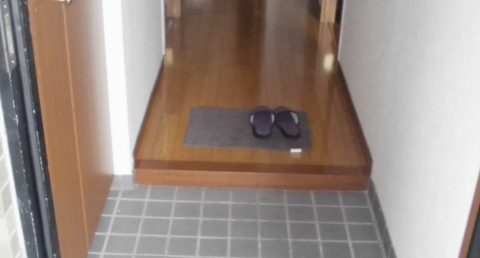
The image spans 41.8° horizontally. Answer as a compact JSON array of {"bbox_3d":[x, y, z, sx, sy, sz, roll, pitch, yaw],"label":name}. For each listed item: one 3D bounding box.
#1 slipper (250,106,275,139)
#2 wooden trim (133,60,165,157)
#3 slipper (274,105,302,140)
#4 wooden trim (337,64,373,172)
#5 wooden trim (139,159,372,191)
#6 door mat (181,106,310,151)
[{"bbox_3d":[0.097,-0.052,2.644,0.100,0.070,0.268,2,28,1],"label":"slipper"},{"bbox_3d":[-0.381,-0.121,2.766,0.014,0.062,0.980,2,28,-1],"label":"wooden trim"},{"bbox_3d":[0.199,-0.049,2.646,0.100,0.070,0.268,-3,28,-9],"label":"slipper"},{"bbox_3d":[0.488,-0.090,2.767,0.014,0.062,0.990,2,28,0],"label":"wooden trim"},{"bbox_3d":[0.047,0.175,2.372,0.872,0.067,0.065,2,28,0],"label":"wooden trim"},{"bbox_3d":[0.037,-0.009,2.639,0.508,0.010,0.345,3,28,1],"label":"door mat"}]

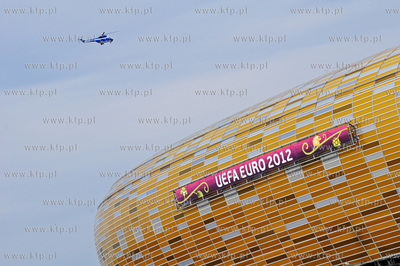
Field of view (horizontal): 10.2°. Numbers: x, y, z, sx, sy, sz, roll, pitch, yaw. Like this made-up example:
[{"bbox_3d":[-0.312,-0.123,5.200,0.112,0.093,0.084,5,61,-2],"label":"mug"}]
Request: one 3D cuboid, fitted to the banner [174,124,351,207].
[{"bbox_3d":[11.050,6.670,432.240,45.500,3.300,2.200,-22,-10,40],"label":"banner"}]

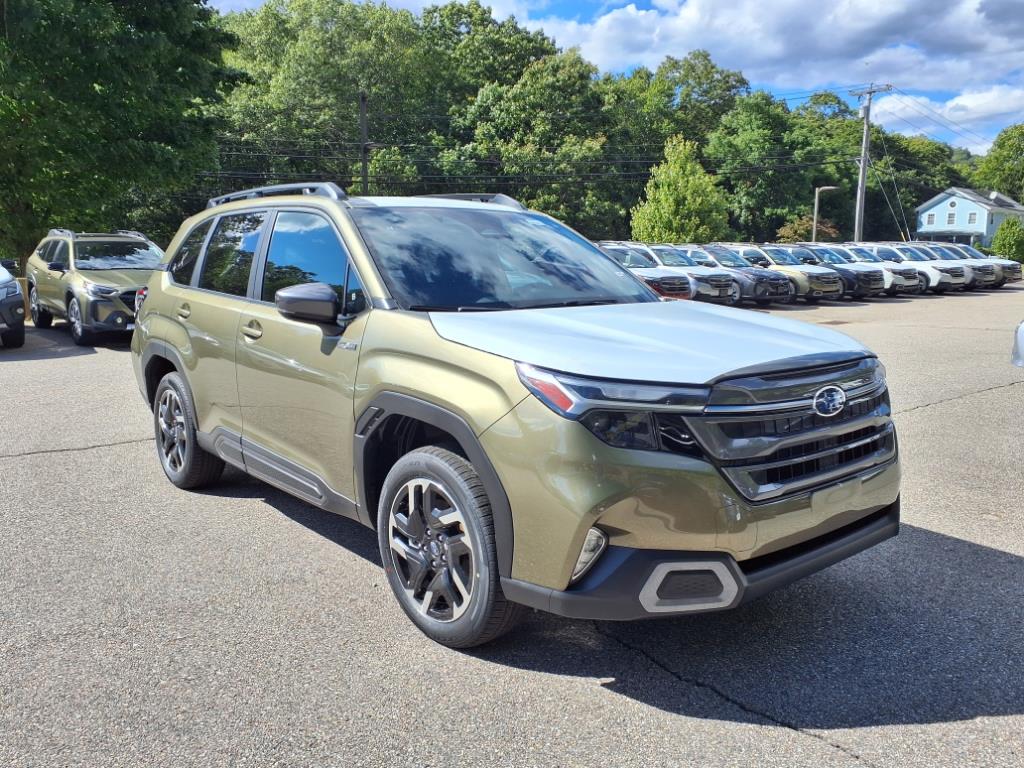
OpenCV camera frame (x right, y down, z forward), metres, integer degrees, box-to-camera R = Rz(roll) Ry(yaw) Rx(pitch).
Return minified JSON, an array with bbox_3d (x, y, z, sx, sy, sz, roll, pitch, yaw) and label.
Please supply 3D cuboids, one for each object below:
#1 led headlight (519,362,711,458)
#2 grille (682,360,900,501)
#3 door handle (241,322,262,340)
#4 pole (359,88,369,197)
[{"bbox_3d":[0.278,0.073,2.323,0.360,0.260,0.540,-7,11,-40],"label":"led headlight"},{"bbox_3d":[0.961,0.119,2.603,1.170,0.390,0.190,-7,11,-40],"label":"grille"},{"bbox_3d":[-1.232,-0.252,3.763,0.055,0.085,0.230,-7,11,-40],"label":"door handle"},{"bbox_3d":[-8.149,-10.787,44.755,0.320,10.760,0.320,-7,11,-40],"label":"pole"}]

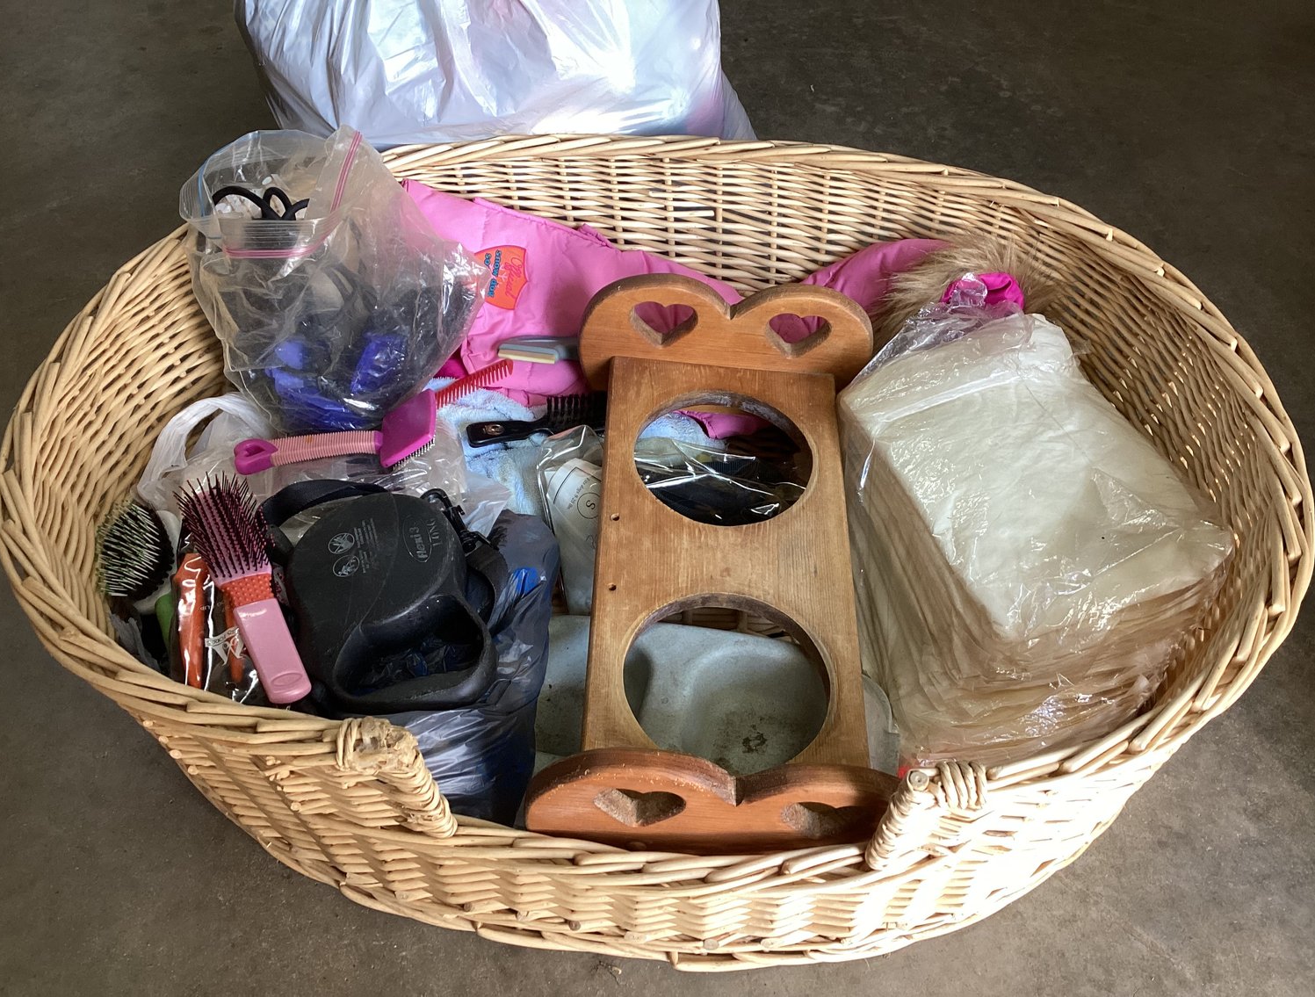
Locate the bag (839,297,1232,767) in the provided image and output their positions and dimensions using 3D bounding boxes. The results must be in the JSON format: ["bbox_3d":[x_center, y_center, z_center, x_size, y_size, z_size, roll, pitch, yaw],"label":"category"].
[{"bbox_3d":[0.293,0.032,1.092,0.235,0.240,0.320,-17,53,-15],"label":"bag"}]

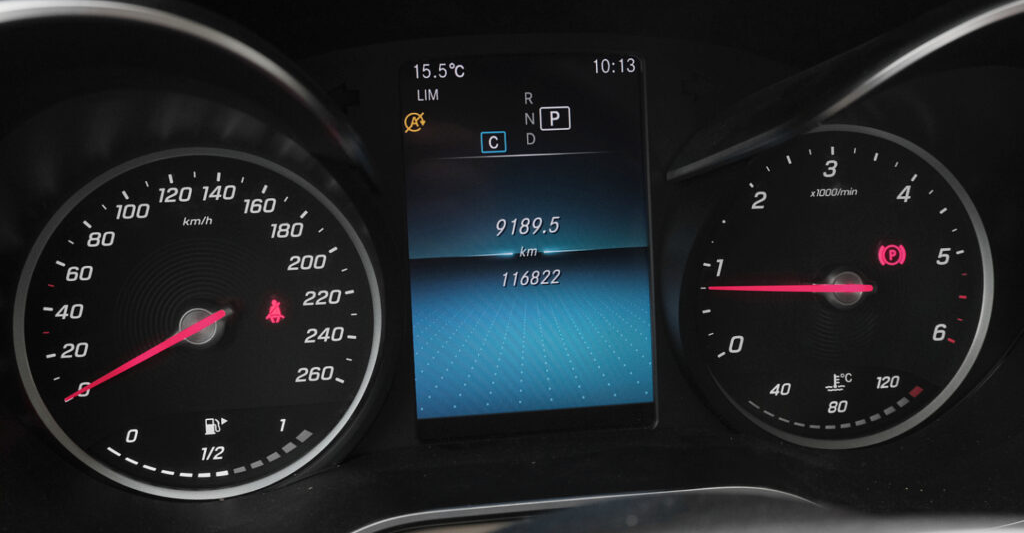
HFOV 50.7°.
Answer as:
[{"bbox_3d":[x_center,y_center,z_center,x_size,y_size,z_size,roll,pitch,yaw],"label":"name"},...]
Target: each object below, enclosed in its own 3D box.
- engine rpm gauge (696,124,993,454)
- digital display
[{"bbox_3d":[0.111,0.007,0.370,0.108,0.108,0.020,-3,3,-6],"label":"engine rpm gauge"},{"bbox_3d":[0.006,-0.006,0.351,0.077,0.122,0.010,-3,3,-9],"label":"digital display"}]

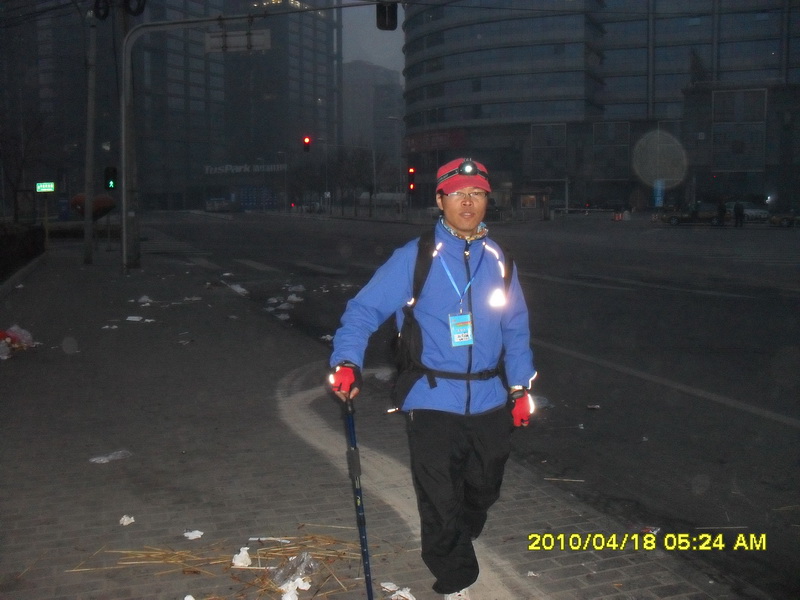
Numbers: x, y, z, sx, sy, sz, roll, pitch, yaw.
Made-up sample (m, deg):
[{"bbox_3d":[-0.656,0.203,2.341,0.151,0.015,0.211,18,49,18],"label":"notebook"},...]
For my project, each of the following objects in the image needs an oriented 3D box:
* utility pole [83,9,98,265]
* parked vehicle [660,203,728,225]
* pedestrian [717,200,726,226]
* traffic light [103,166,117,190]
[{"bbox_3d":[-7.711,-4.019,20.190,0.220,6.280,0.220,1,7,-21],"label":"utility pole"},{"bbox_3d":[20.233,-5.855,55.200,4.550,1.460,1.760,3,7,22],"label":"parked vehicle"},{"bbox_3d":[20.787,-5.586,52.300,0.520,1.700,0.350,3,7,22],"label":"pedestrian"},{"bbox_3d":[-9.238,-3.881,25.883,0.380,0.740,0.250,-3,7,-21],"label":"traffic light"}]

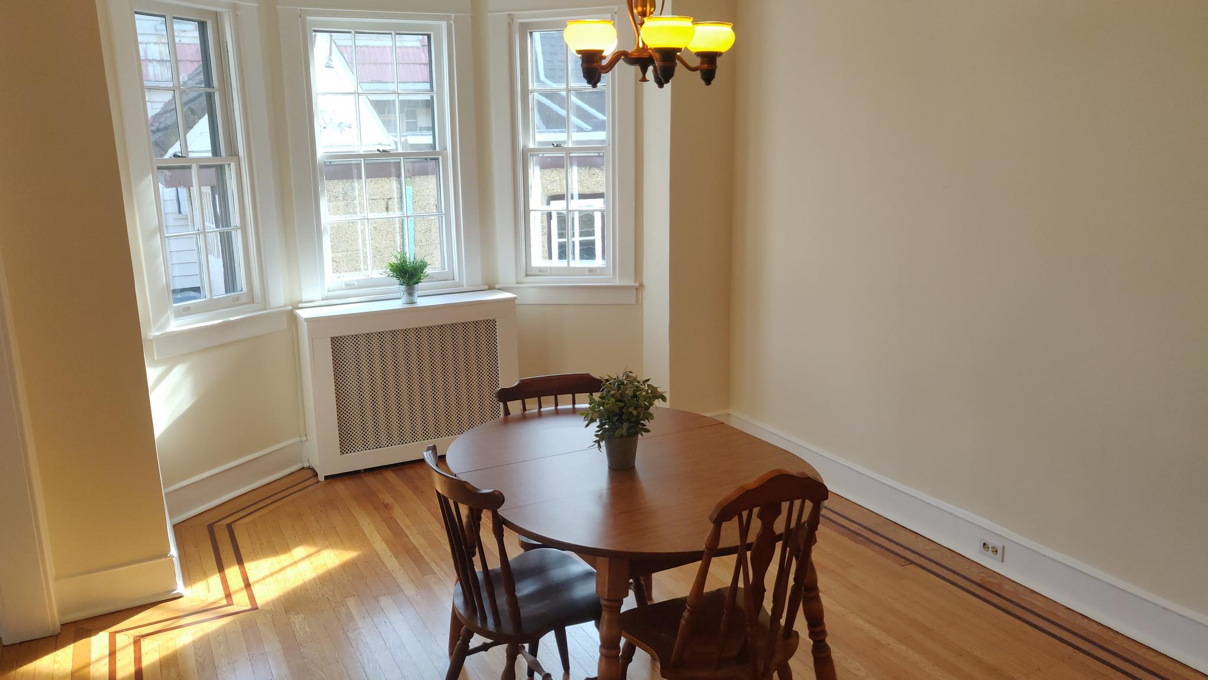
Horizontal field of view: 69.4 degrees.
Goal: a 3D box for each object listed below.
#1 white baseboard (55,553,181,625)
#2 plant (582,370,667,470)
[{"bbox_3d":[-1.748,0.898,3.159,0.390,0.165,0.025,-7,14,-26],"label":"white baseboard"},{"bbox_3d":[0.056,0.219,2.385,0.230,0.270,0.220,-1,13,0],"label":"plant"}]

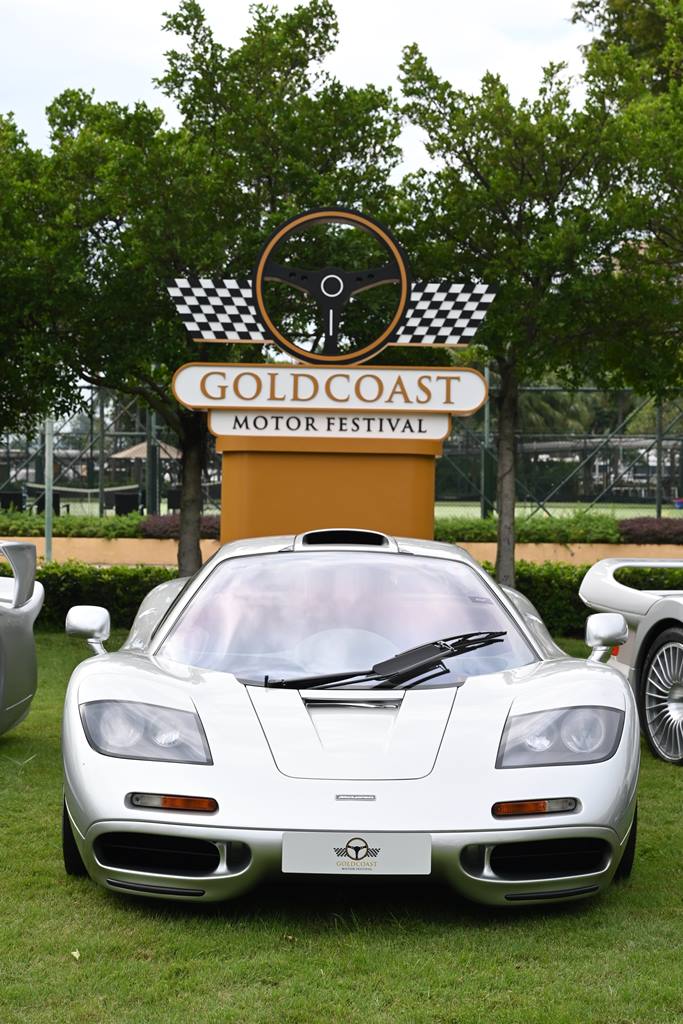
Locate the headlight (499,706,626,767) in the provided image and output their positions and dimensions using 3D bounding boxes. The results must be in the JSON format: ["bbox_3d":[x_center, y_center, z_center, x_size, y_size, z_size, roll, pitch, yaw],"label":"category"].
[{"bbox_3d":[0.648,0.664,5.540,0.380,0.150,0.320,1,1,-1],"label":"headlight"}]

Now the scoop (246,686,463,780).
[{"bbox_3d":[0.033,0.656,5.640,0.660,0.190,0.720,1,1,-1],"label":"scoop"}]

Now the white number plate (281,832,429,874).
[{"bbox_3d":[0.041,0.933,5.130,0.405,0.115,0.020,1,1,-1],"label":"white number plate"}]

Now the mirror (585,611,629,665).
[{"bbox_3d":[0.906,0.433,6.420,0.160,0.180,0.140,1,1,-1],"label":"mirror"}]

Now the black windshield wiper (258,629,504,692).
[{"bbox_3d":[0.145,0.495,6.350,0.830,0.170,0.480,1,1,-1],"label":"black windshield wiper"}]

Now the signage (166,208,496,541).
[{"bbox_3d":[-0.086,-0.572,13.500,2.360,3.200,0.700,1,1,0],"label":"signage"}]

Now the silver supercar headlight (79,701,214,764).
[{"bbox_3d":[-0.577,0.648,5.540,0.380,0.150,0.320,1,1,-1],"label":"silver supercar headlight"}]

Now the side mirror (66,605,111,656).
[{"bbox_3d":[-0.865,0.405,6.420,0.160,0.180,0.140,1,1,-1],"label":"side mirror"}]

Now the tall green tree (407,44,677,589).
[{"bbox_3d":[1.553,-1.305,14.800,2.400,4.700,2.400,1,1,0],"label":"tall green tree"}]

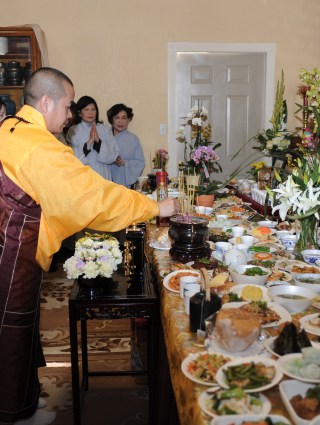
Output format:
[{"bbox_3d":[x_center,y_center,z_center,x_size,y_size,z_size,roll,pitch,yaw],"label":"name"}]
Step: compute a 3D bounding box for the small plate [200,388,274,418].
[{"bbox_3d":[0.165,0.415,1.089,0.168,0.035,0.168,-1,11,0],"label":"small plate"}]

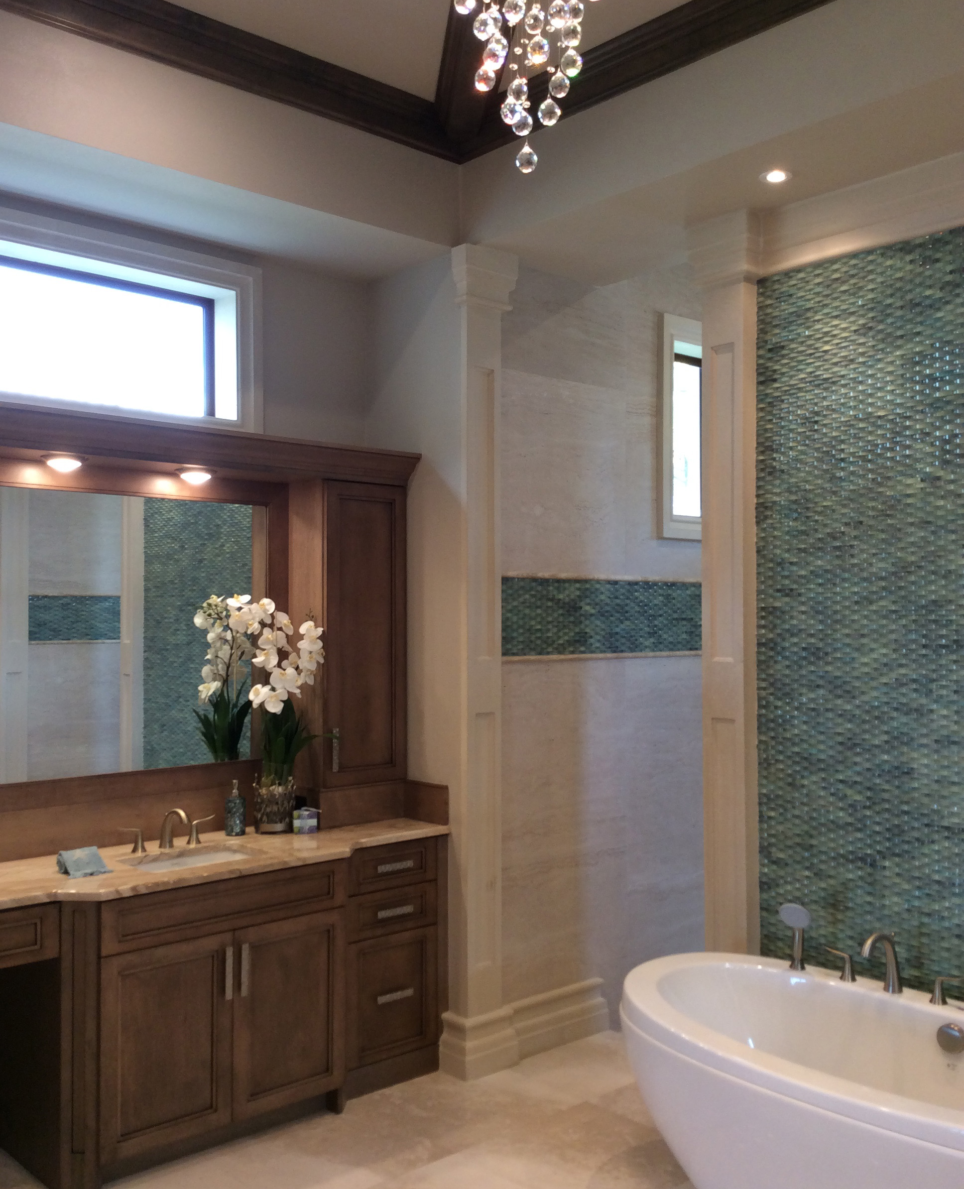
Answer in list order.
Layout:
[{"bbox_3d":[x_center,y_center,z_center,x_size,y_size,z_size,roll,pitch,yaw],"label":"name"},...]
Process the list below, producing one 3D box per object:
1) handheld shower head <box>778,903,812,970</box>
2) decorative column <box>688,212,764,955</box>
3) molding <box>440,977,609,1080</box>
[{"bbox_3d":[0.970,1.053,3.692,0.075,0.198,0.092,1,-1,-42],"label":"handheld shower head"},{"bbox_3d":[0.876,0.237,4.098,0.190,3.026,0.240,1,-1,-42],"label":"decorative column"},{"bbox_3d":[0.185,1.650,4.594,0.785,0.215,0.120,1,-1,-42],"label":"molding"}]

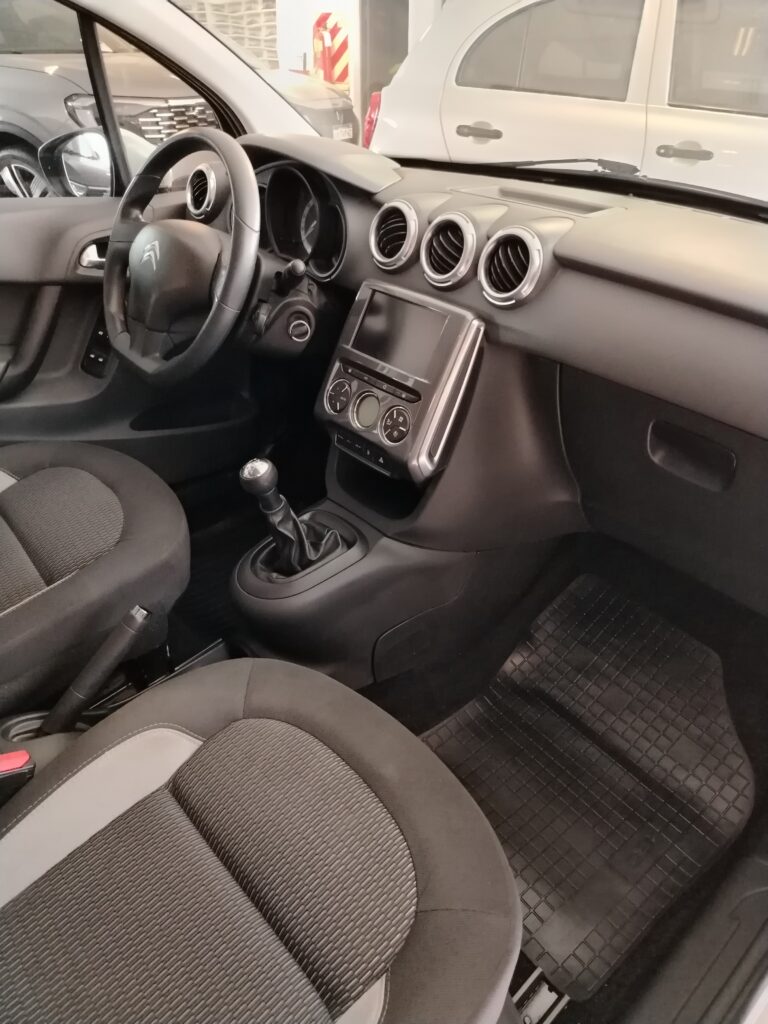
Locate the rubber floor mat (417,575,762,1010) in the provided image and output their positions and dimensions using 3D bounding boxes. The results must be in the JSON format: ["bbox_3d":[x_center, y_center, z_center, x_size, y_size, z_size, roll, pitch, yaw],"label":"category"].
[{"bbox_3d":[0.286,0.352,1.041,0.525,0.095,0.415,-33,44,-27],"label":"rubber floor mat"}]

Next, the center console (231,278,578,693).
[{"bbox_3d":[0.012,-0.042,1.003,0.530,0.510,0.290,-24,40,-33],"label":"center console"}]

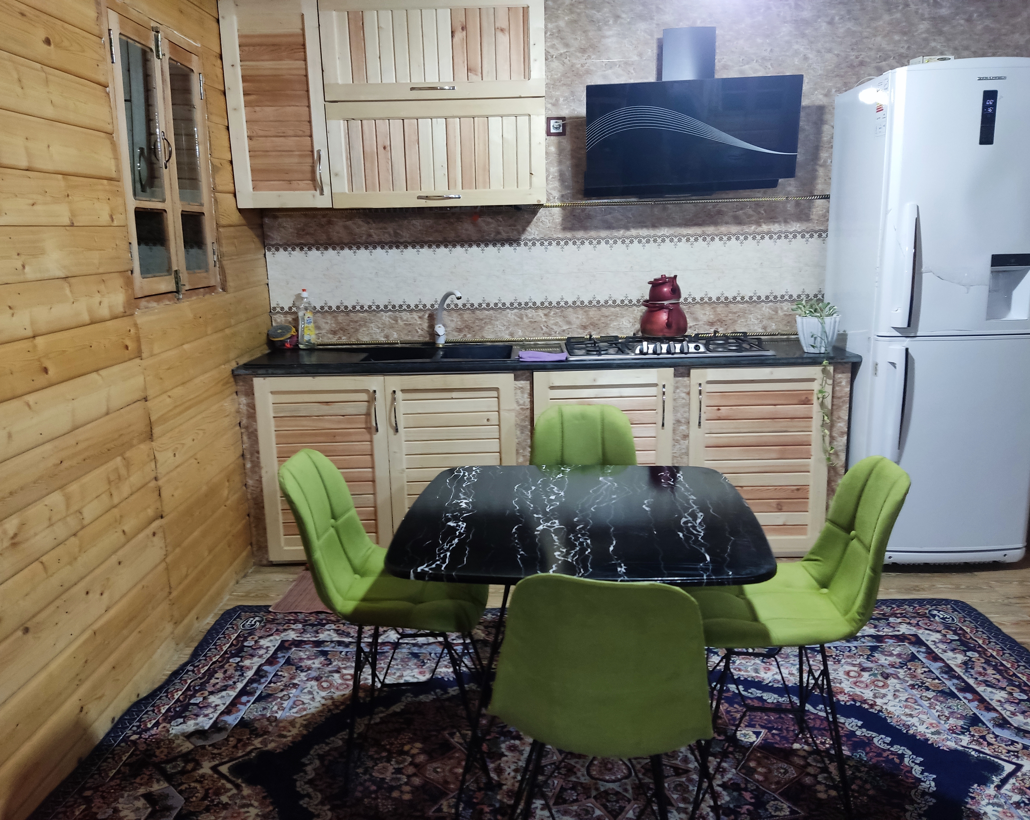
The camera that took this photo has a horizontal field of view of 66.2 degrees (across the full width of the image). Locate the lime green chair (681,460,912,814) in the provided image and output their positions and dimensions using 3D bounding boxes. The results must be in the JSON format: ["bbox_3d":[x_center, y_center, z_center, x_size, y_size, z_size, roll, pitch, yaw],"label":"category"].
[{"bbox_3d":[0.668,0.519,1.993,0.510,0.845,0.430,-1,12,0],"label":"lime green chair"}]

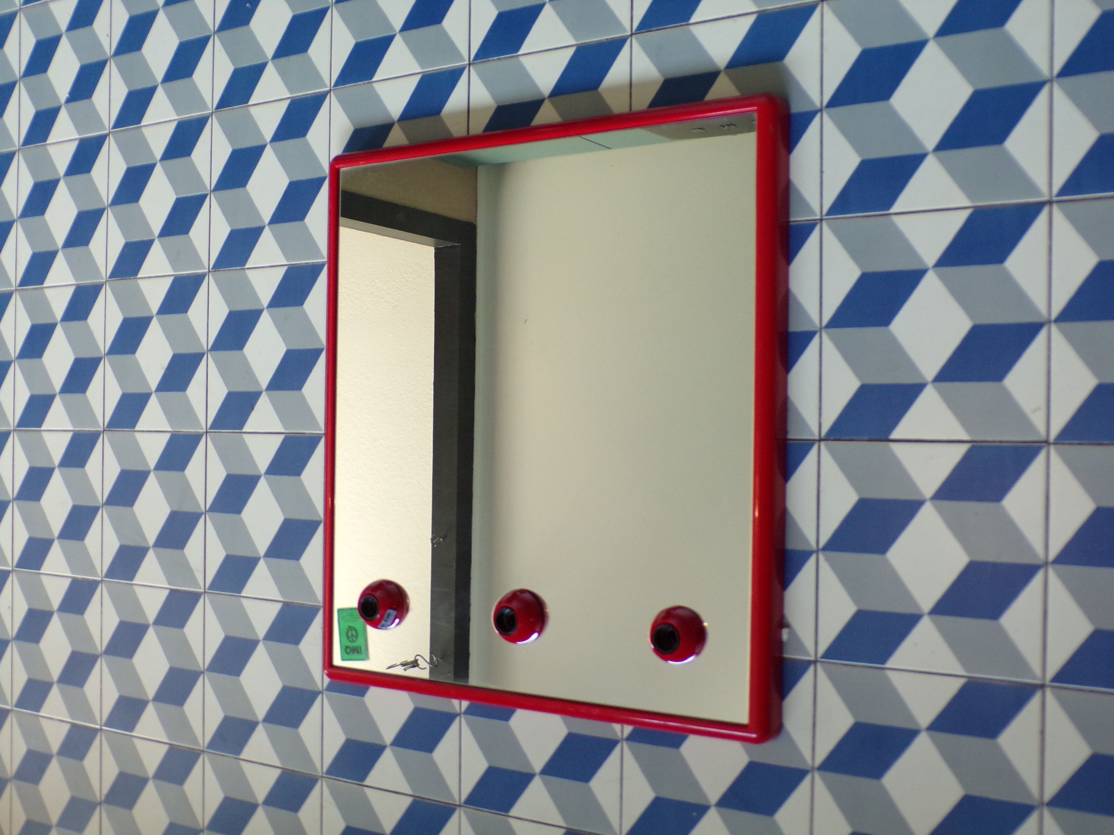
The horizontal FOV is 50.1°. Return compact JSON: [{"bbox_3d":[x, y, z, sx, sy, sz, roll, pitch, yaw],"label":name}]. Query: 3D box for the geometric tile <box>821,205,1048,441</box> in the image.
[{"bbox_3d":[0.326,-0.080,1.042,0.199,0.010,0.200,0,89,31],"label":"geometric tile"}]

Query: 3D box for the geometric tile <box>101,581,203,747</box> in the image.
[{"bbox_3d":[-0.534,0.325,1.583,0.200,0.012,0.200,0,89,31],"label":"geometric tile"}]

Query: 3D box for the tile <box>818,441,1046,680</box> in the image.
[{"bbox_3d":[0.331,0.124,1.060,0.200,0.012,0.200,0,89,31],"label":"tile"}]

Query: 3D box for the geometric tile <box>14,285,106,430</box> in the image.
[{"bbox_3d":[-0.691,-0.084,1.662,0.199,0.010,0.200,0,89,31],"label":"geometric tile"}]

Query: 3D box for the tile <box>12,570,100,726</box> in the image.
[{"bbox_3d":[-0.695,0.319,1.658,0.199,0.010,0.200,0,89,31],"label":"tile"}]

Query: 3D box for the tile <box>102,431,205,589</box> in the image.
[{"bbox_3d":[-0.524,0.118,1.557,0.199,0.010,0.200,0,89,31],"label":"tile"}]

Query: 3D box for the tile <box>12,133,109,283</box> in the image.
[{"bbox_3d":[-0.700,-0.290,1.694,0.200,0.012,0.200,0,89,31],"label":"tile"}]

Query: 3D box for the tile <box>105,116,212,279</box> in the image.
[{"bbox_3d":[-0.528,-0.290,1.589,0.200,0.012,0.200,0,89,31],"label":"tile"}]

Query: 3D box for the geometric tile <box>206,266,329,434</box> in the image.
[{"bbox_3d":[-0.352,-0.083,1.455,0.199,0.010,0.200,0,89,31],"label":"geometric tile"}]

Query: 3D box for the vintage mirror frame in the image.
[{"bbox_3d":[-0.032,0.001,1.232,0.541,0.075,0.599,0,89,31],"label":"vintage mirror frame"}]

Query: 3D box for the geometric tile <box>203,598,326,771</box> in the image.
[{"bbox_3d":[-0.356,0.320,1.451,0.199,0.010,0.200,0,89,31],"label":"geometric tile"}]

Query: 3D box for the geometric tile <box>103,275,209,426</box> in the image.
[{"bbox_3d":[-0.530,-0.085,1.587,0.200,0.012,0.200,0,89,31],"label":"geometric tile"}]

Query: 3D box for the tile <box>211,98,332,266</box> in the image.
[{"bbox_3d":[-0.355,-0.289,1.484,0.200,0.012,0.200,0,89,31],"label":"tile"}]

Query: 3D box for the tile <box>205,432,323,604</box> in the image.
[{"bbox_3d":[-0.354,0.119,1.453,0.199,0.010,0.200,0,89,31],"label":"tile"}]

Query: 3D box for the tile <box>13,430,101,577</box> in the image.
[{"bbox_3d":[-0.704,0.119,1.690,0.200,0.012,0.200,0,89,31],"label":"tile"}]

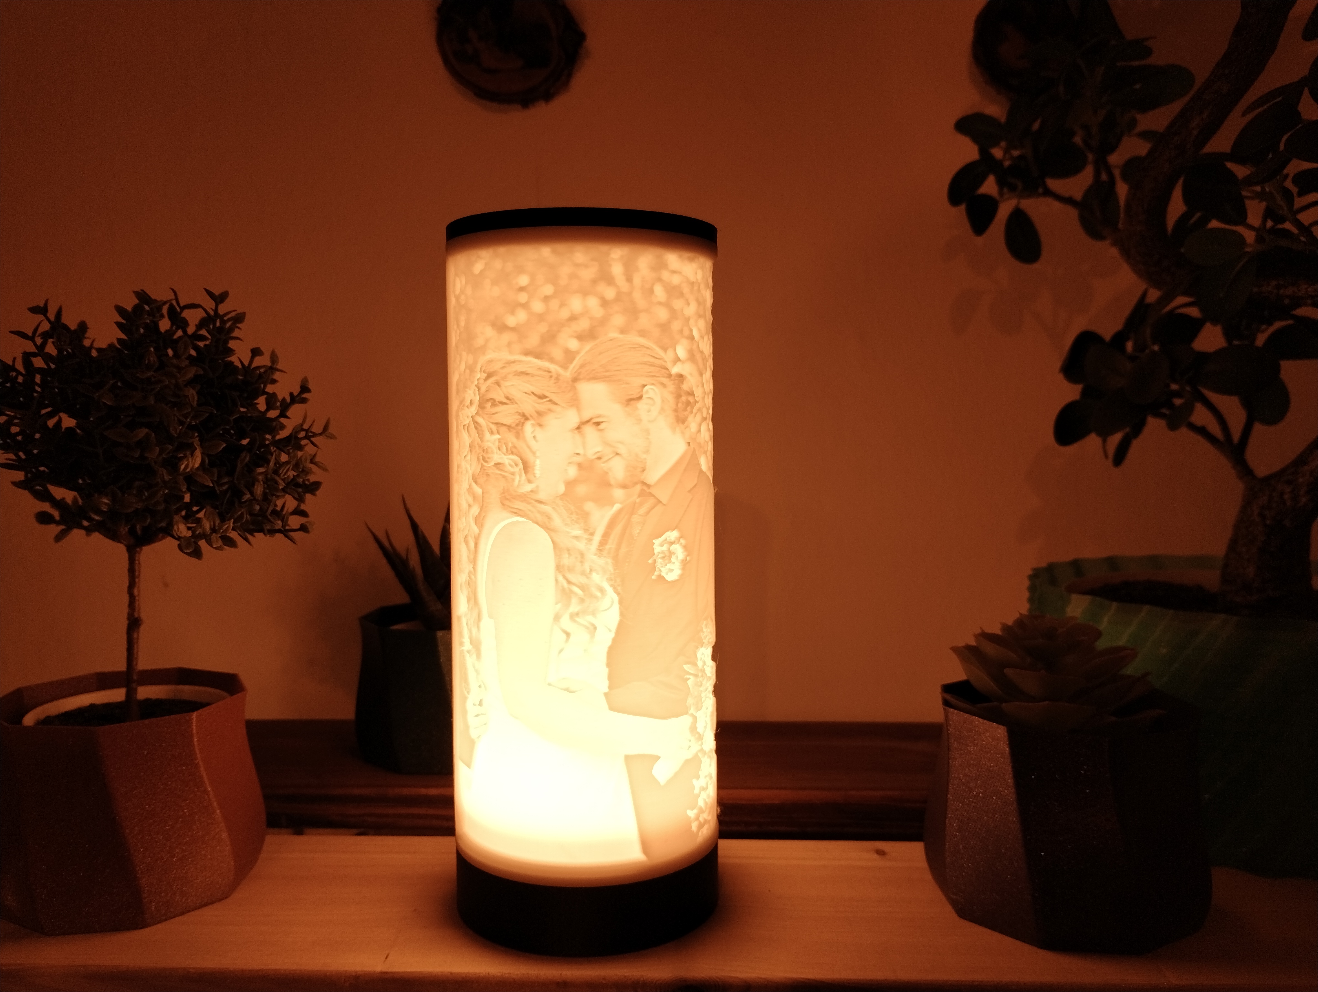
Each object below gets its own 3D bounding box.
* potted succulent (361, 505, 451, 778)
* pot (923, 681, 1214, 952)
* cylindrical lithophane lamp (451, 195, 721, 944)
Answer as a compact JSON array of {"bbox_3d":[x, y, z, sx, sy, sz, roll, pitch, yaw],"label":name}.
[{"bbox_3d":[-0.102,0.058,0.513,0.088,0.126,0.088,-1,5,-11],"label":"potted succulent"},{"bbox_3d":[0.134,0.100,0.353,0.088,0.065,0.088,2,5,21],"label":"pot"},{"bbox_3d":[-0.024,0.025,0.350,0.087,0.218,0.087,0,5,0],"label":"cylindrical lithophane lamp"}]

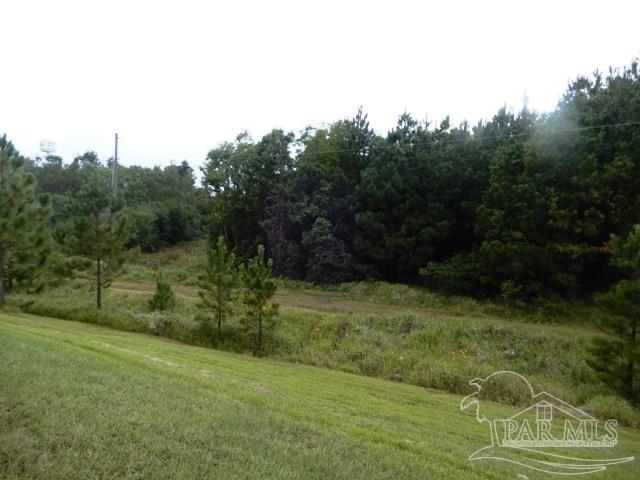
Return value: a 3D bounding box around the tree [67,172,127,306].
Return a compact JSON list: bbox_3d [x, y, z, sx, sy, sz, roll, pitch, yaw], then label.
[{"bbox_3d":[-10.580,0.070,21.000,2.700,6.300,2.700,0,0,0],"label":"tree"}]

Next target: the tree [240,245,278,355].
[{"bbox_3d":[-1.720,1.690,12.600,1.070,3.100,1.070,0,0,0],"label":"tree"}]

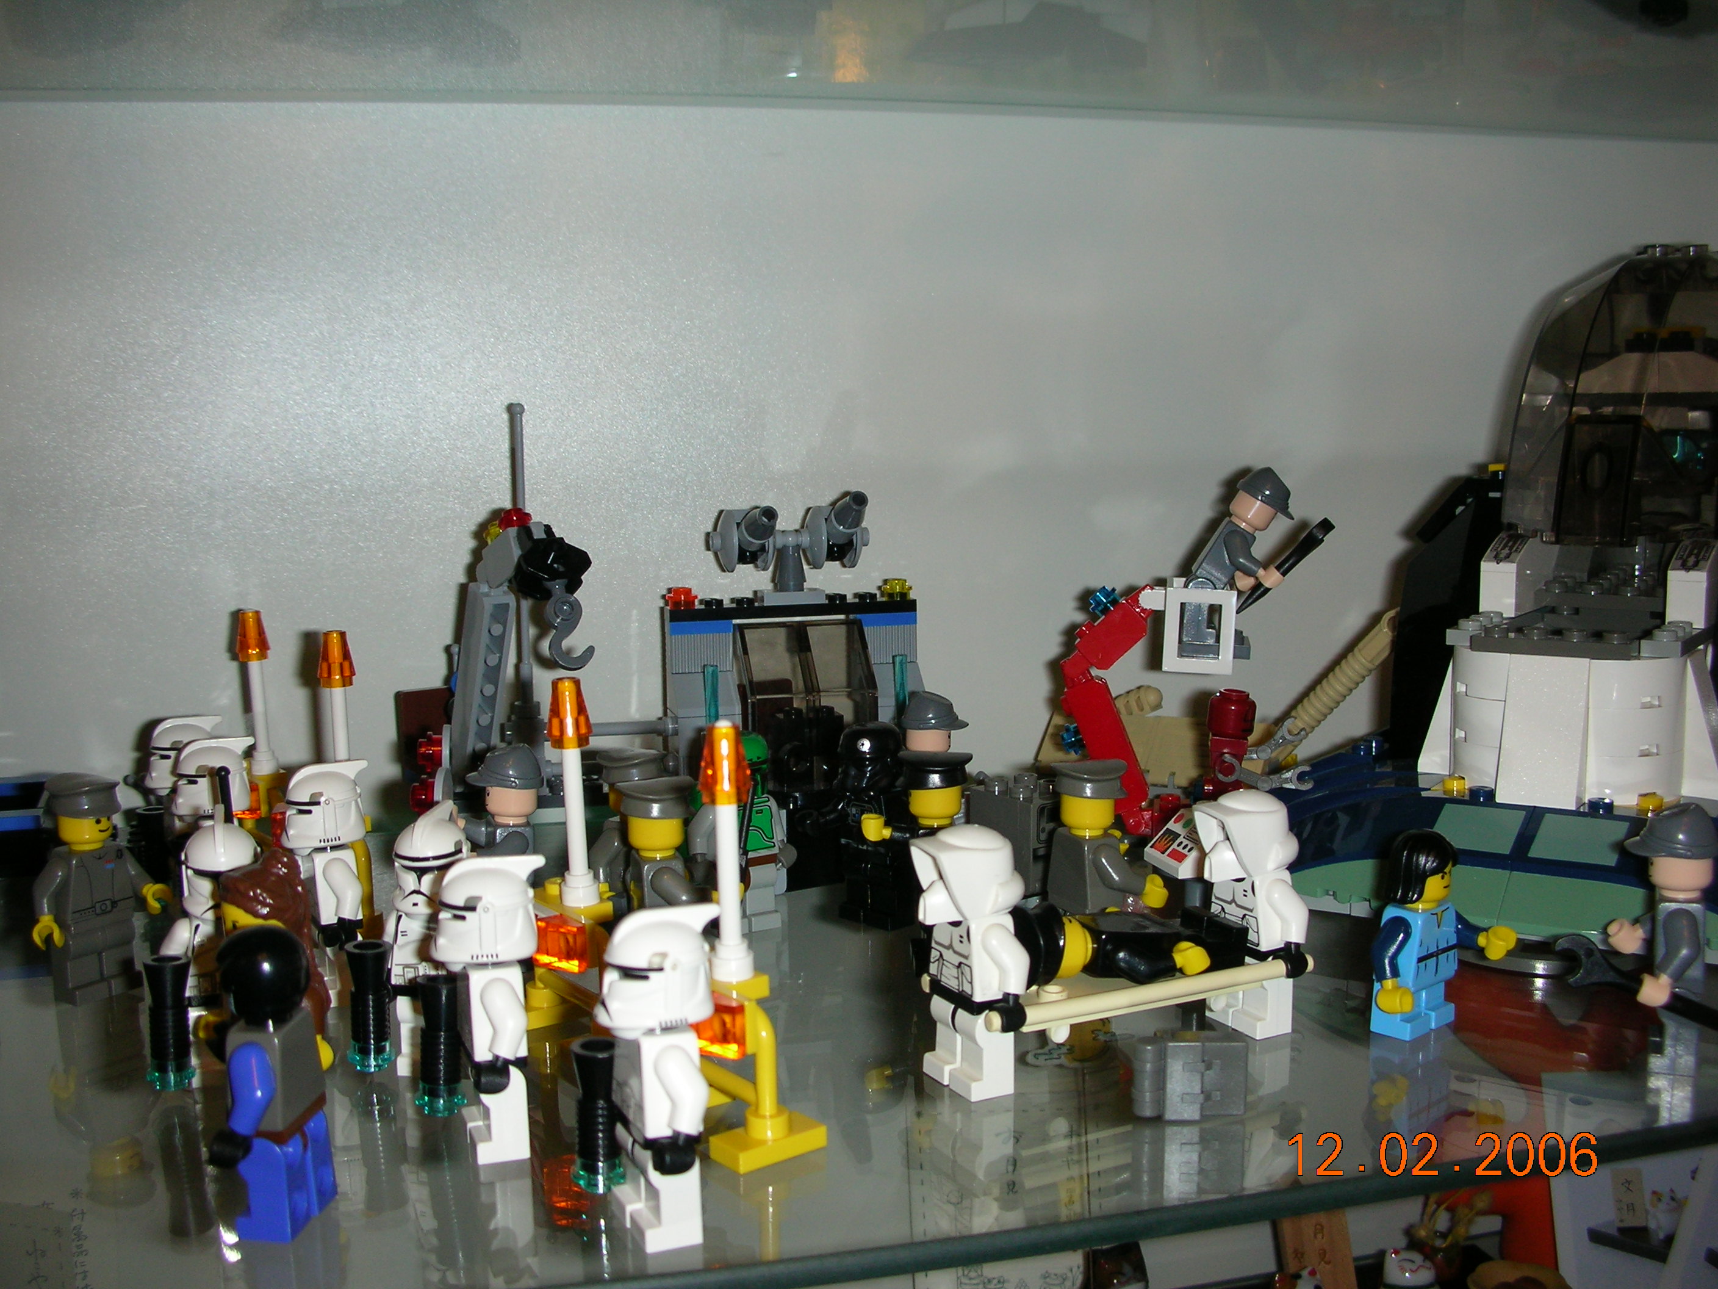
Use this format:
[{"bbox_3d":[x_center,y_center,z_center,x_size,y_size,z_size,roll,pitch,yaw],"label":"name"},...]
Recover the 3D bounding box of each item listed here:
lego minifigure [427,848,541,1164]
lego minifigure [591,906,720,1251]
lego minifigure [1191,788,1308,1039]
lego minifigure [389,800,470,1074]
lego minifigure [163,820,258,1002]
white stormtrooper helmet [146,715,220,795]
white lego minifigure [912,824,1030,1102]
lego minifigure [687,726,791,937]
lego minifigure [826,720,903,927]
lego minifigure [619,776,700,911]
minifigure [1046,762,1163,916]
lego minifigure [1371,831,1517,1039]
[{"bbox_3d":[-0.056,0.054,0.265,0.018,0.044,0.024,-3,7,-21],"label":"lego minifigure"},{"bbox_3d":[-0.027,0.055,0.228,0.018,0.044,0.024,-4,8,-24],"label":"lego minifigure"},{"bbox_3d":[0.070,0.048,0.315,0.019,0.043,0.024,-4,7,-23],"label":"lego minifigure"},{"bbox_3d":[-0.070,0.049,0.289,0.024,0.044,0.018,0,7,11],"label":"lego minifigure"},{"bbox_3d":[-0.106,0.052,0.291,0.024,0.044,0.018,-4,7,-27],"label":"lego minifigure"},{"bbox_3d":[-0.155,0.025,0.398,0.018,0.017,0.013,-4,8,-19],"label":"white stormtrooper helmet"},{"bbox_3d":[0.017,0.050,0.277,0.018,0.043,0.024,-5,8,-27],"label":"white lego minifigure"},{"bbox_3d":[-0.026,0.040,0.368,0.024,0.043,0.015,-6,8,-34],"label":"lego minifigure"},{"bbox_3d":[0.002,0.039,0.371,0.018,0.043,0.024,-8,9,-42],"label":"lego minifigure"},{"bbox_3d":[-0.033,0.046,0.321,0.021,0.042,0.024,-4,7,-22],"label":"lego minifigure"},{"bbox_3d":[0.047,0.044,0.344,0.021,0.044,0.024,-3,7,-22],"label":"minifigure"},{"bbox_3d":[0.103,0.051,0.310,0.024,0.036,0.020,-7,9,-42],"label":"lego minifigure"}]

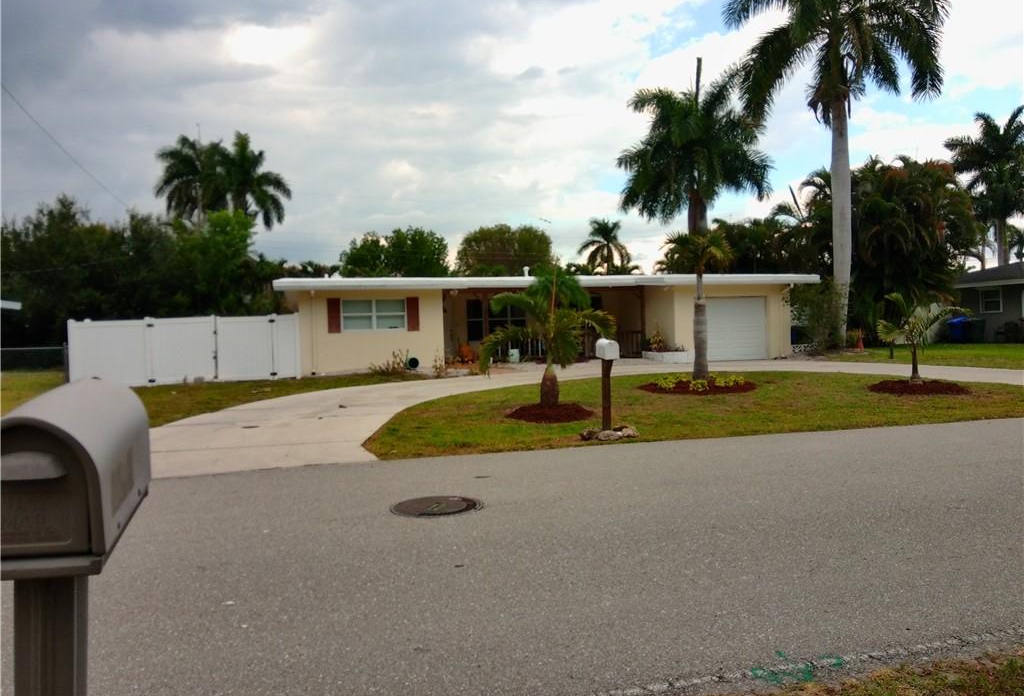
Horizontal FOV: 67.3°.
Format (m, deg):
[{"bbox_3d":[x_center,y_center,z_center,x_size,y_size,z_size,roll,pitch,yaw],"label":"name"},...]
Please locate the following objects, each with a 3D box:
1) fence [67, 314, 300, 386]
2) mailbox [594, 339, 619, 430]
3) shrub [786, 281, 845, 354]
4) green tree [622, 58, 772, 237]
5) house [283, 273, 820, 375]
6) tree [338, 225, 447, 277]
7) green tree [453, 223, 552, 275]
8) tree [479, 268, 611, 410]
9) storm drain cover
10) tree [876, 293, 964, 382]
[{"bbox_3d":[-9.008,0.070,21.450,6.050,1.860,0.130,-2,2,-15],"label":"fence"},{"bbox_3d":[1.260,0.497,10.200,0.200,1.240,0.490,-2,2,-12],"label":"mailbox"},{"bbox_3d":[10.856,-1.130,27.600,1.900,2.500,1.900,-2,2,-15],"label":"shrub"},{"bbox_3d":[8.550,-6.621,35.838,7.000,13.600,7.000,-2,2,-15],"label":"green tree"},{"bbox_3d":[0.664,-0.972,29.259,17.765,2.884,10.500,-2,2,-13],"label":"house"},{"bbox_3d":[-6.522,-3.195,41.938,5.900,6.900,5.500,-2,2,-15],"label":"tree"},{"bbox_3d":[-0.482,-3.968,48.906,6.244,7.738,6.244,-1,2,0],"label":"green tree"},{"bbox_3d":[0.539,-0.200,12.000,2.122,2.261,2.122,-1,2,0],"label":"tree"},{"bbox_3d":[-0.623,1.306,6.270,0.717,0.030,0.717,-1,2,0],"label":"storm drain cover"},{"bbox_3d":[8.286,-0.193,15.600,1.750,1.800,1.700,-2,2,-15],"label":"tree"}]

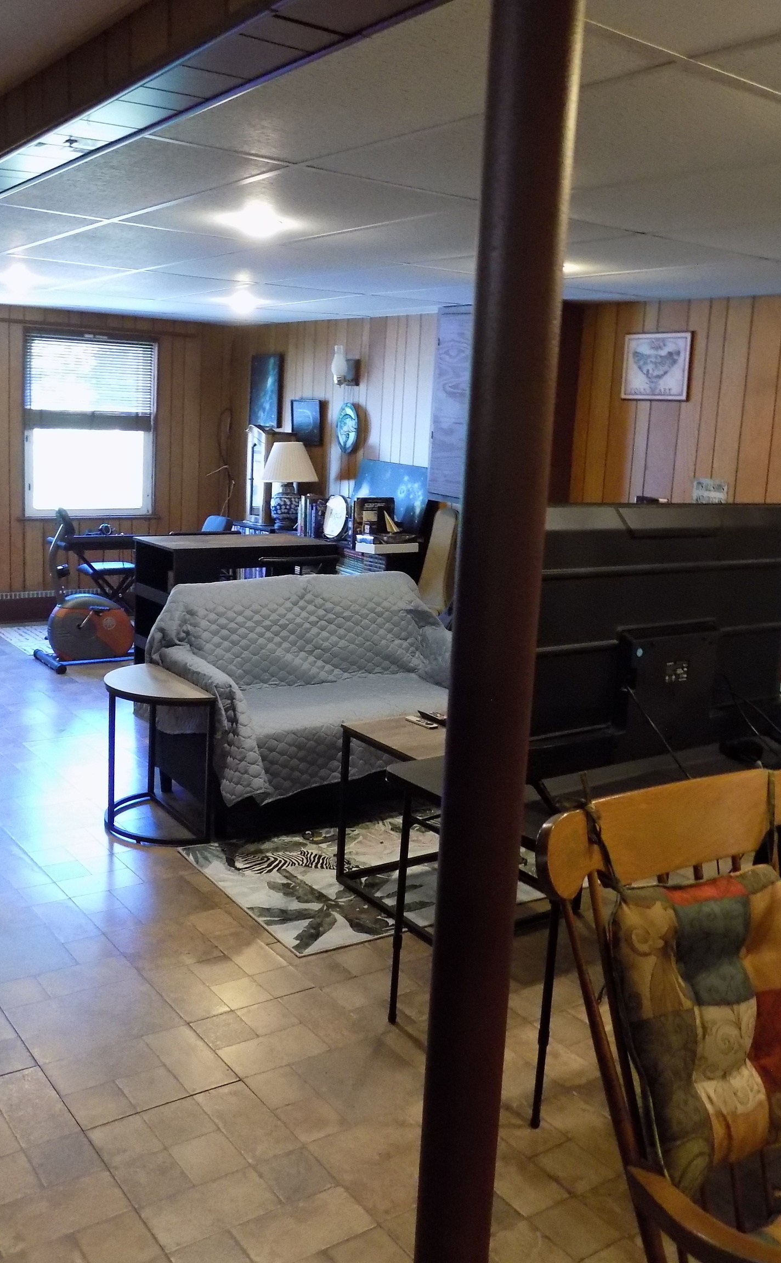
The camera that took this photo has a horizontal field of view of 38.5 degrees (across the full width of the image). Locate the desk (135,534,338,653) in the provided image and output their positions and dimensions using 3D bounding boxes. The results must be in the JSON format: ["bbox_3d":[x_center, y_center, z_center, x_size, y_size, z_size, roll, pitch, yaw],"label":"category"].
[{"bbox_3d":[-0.823,-0.027,5.989,0.975,0.915,0.500,-5,14,-35],"label":"desk"}]

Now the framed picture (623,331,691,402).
[{"bbox_3d":[1.241,-1.244,5.262,0.025,0.310,0.390,-5,14,-35],"label":"framed picture"}]

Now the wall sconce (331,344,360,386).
[{"bbox_3d":[-0.318,-1.733,7.299,0.180,0.270,0.140,-5,14,-35],"label":"wall sconce"}]

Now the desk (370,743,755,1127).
[{"bbox_3d":[0.644,0.676,2.928,1.260,0.670,0.610,-5,13,-35],"label":"desk"}]

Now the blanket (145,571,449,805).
[{"bbox_3d":[-0.183,0.226,4.703,1.560,0.820,0.900,-5,13,-35],"label":"blanket"}]

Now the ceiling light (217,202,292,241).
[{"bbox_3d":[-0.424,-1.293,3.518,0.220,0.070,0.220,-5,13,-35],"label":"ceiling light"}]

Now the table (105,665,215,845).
[{"bbox_3d":[-0.908,0.450,4.088,0.310,0.530,0.610,-5,13,-35],"label":"table"}]

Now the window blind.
[{"bbox_3d":[-2.170,-1.788,8.113,0.955,0.665,0.050,-5,14,-35],"label":"window blind"}]

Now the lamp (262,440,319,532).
[{"bbox_3d":[-0.687,-1.005,7.684,0.385,0.630,0.385,3,11,-1],"label":"lamp"}]

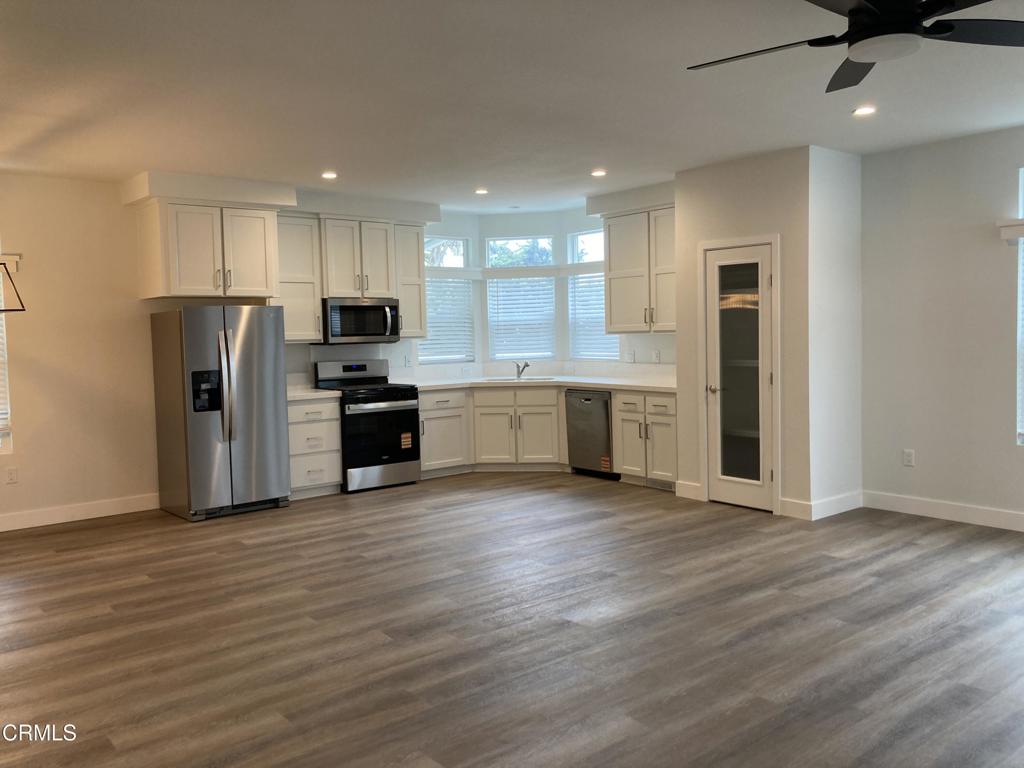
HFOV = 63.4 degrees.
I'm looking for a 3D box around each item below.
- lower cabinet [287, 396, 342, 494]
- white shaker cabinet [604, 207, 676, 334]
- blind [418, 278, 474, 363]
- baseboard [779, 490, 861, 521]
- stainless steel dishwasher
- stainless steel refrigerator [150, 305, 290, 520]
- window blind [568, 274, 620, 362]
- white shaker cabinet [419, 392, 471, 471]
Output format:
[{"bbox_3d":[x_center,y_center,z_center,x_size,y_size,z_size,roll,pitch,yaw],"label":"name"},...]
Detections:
[{"bbox_3d":[-1.933,0.529,7.495,0.575,0.820,0.619,-4,5,-39],"label":"lower cabinet"},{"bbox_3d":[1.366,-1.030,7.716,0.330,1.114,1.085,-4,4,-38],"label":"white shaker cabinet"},{"bbox_3d":[-0.702,-0.673,8.873,0.727,0.890,0.050,-4,5,-39],"label":"blind"},{"bbox_3d":[2.367,0.906,6.330,0.710,0.122,0.280,-4,4,-38],"label":"baseboard"},{"bbox_3d":[0.963,0.468,8.075,0.605,0.860,0.605,-4,4,-38],"label":"stainless steel dishwasher"},{"bbox_3d":[-2.410,0.207,6.910,0.825,1.680,0.840,-4,5,-39],"label":"stainless steel refrigerator"},{"bbox_3d":[0.854,-0.695,8.664,0.050,0.890,0.737,-4,5,-39],"label":"window blind"},{"bbox_3d":[-0.842,0.436,8.378,0.614,0.800,0.619,-4,5,-39],"label":"white shaker cabinet"}]

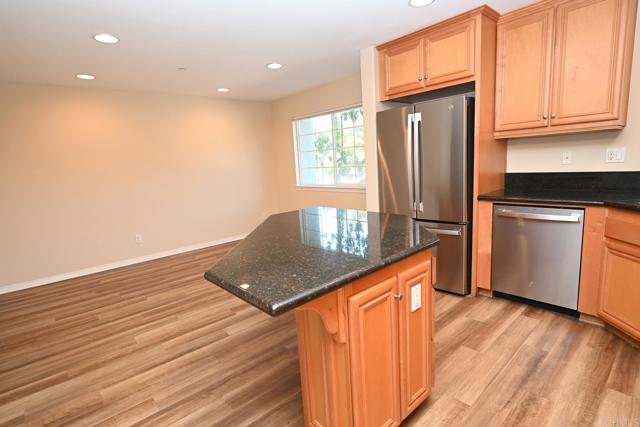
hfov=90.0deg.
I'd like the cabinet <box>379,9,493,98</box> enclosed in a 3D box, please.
[{"bbox_3d":[1.215,-1.466,3.182,0.712,0.546,1.074,-12,12,-41],"label":"cabinet"}]

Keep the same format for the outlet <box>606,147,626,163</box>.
[{"bbox_3d":[2.403,-0.469,2.602,0.012,0.116,0.111,-12,12,-41],"label":"outlet"}]

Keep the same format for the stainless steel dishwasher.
[{"bbox_3d":[1.915,0.313,2.751,0.598,0.818,0.601,-12,12,-41],"label":"stainless steel dishwasher"}]

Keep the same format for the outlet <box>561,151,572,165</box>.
[{"bbox_3d":[2.191,-0.491,2.839,0.011,0.115,0.070,-12,12,-41],"label":"outlet"}]

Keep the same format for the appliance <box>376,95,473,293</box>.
[{"bbox_3d":[1.206,-0.189,3.354,0.810,1.789,0.930,-12,12,-41],"label":"appliance"}]

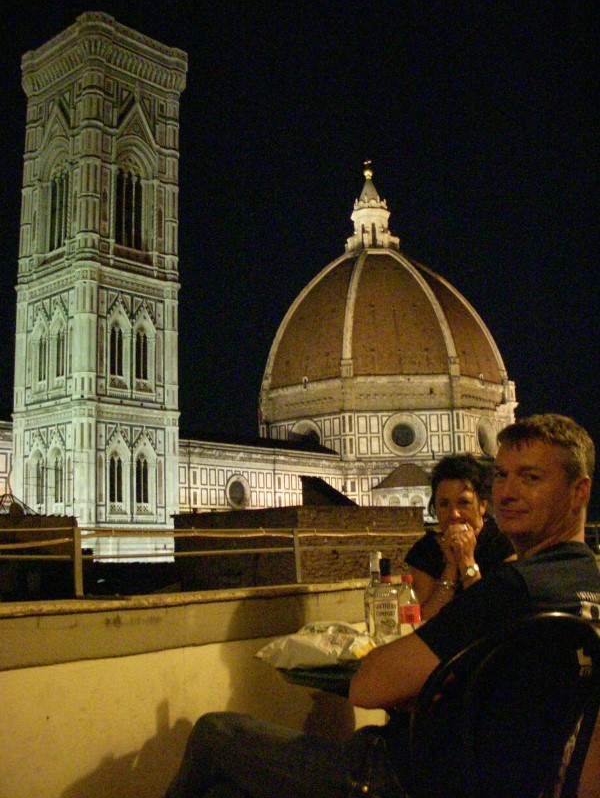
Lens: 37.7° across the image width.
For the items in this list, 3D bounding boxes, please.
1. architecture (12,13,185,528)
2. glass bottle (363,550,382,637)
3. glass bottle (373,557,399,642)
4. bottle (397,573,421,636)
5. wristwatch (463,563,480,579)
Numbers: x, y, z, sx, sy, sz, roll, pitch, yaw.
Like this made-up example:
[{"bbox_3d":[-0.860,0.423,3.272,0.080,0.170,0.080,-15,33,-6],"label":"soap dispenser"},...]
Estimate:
[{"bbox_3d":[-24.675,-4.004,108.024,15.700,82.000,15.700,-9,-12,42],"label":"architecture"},{"bbox_3d":[0.223,0.592,2.537,0.070,0.298,0.070,-2,-9,5],"label":"glass bottle"},{"bbox_3d":[0.246,0.587,2.448,0.083,0.279,0.066,-2,-9,5],"label":"glass bottle"},{"bbox_3d":[0.312,0.617,2.492,0.068,0.231,0.068,-2,-9,7],"label":"bottle"},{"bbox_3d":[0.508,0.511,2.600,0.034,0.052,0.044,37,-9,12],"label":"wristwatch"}]

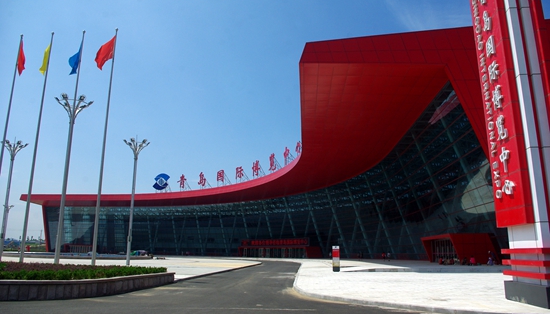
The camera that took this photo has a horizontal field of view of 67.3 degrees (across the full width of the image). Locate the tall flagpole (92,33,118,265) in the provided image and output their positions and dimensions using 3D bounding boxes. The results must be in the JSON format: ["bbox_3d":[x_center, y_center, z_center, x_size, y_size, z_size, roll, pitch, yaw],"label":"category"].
[{"bbox_3d":[-10.864,-0.799,26.408,0.220,16.420,0.220,0,-14,0],"label":"tall flagpole"}]

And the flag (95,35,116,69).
[{"bbox_3d":[-11.621,-7.212,28.359,1.600,2.350,0.400,-6,-15,24],"label":"flag"}]

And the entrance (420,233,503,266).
[{"bbox_3d":[25.760,13.230,58.690,5.600,3.750,14.500,-1,-14,6],"label":"entrance"}]

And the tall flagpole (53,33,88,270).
[{"bbox_3d":[-13.246,-0.727,26.738,0.220,16.420,0.220,0,-14,0],"label":"tall flagpole"}]

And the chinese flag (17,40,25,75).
[{"bbox_3d":[-18.104,-7.015,29.407,0.400,2.400,1.200,6,-15,-21],"label":"chinese flag"}]

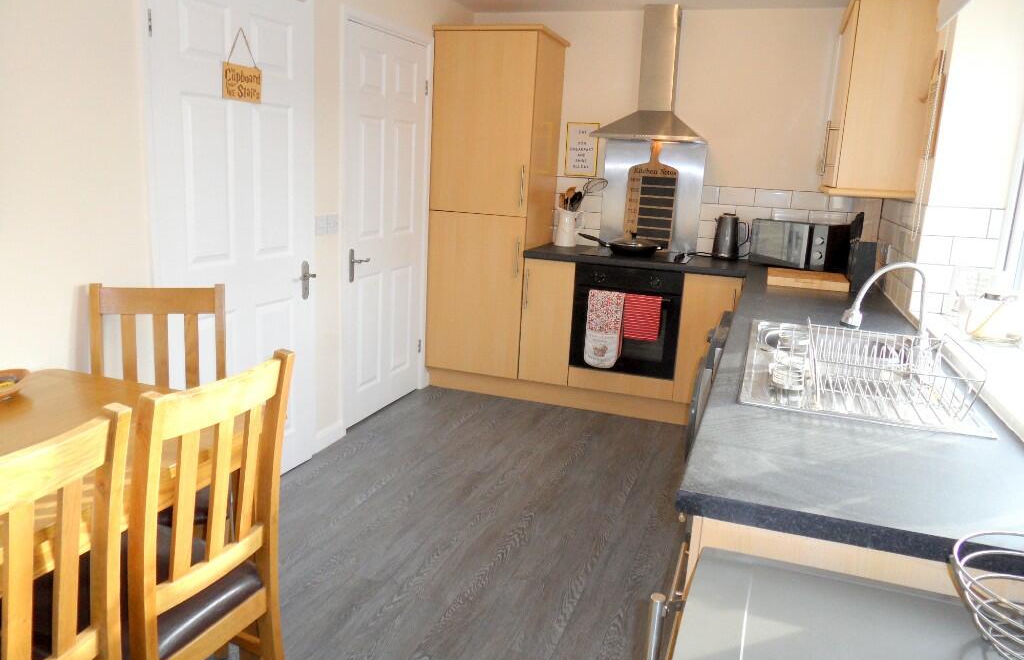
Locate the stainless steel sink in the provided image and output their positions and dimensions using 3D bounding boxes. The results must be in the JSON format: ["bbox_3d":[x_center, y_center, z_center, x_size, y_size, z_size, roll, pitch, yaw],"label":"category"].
[{"bbox_3d":[0.823,0.156,1.800,0.448,0.158,0.954,7,13,19],"label":"stainless steel sink"}]

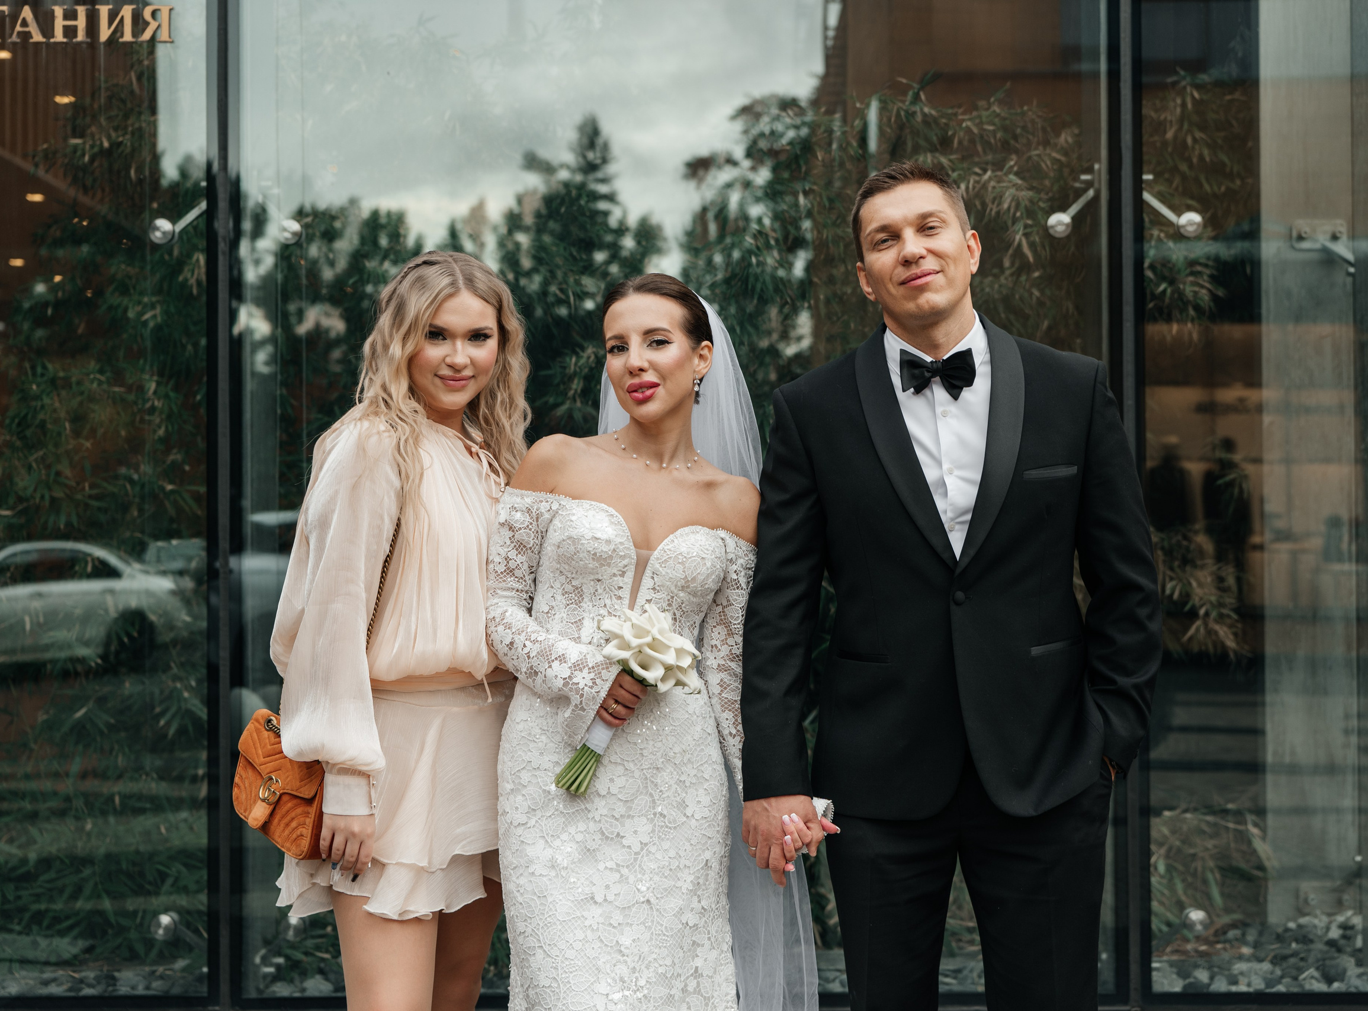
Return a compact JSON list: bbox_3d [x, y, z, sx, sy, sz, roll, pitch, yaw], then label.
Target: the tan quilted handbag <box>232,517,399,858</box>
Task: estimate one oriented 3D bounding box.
[{"bbox_3d":[-0.527,0.219,2.860,0.140,0.540,0.230,1,9,-42],"label":"tan quilted handbag"}]

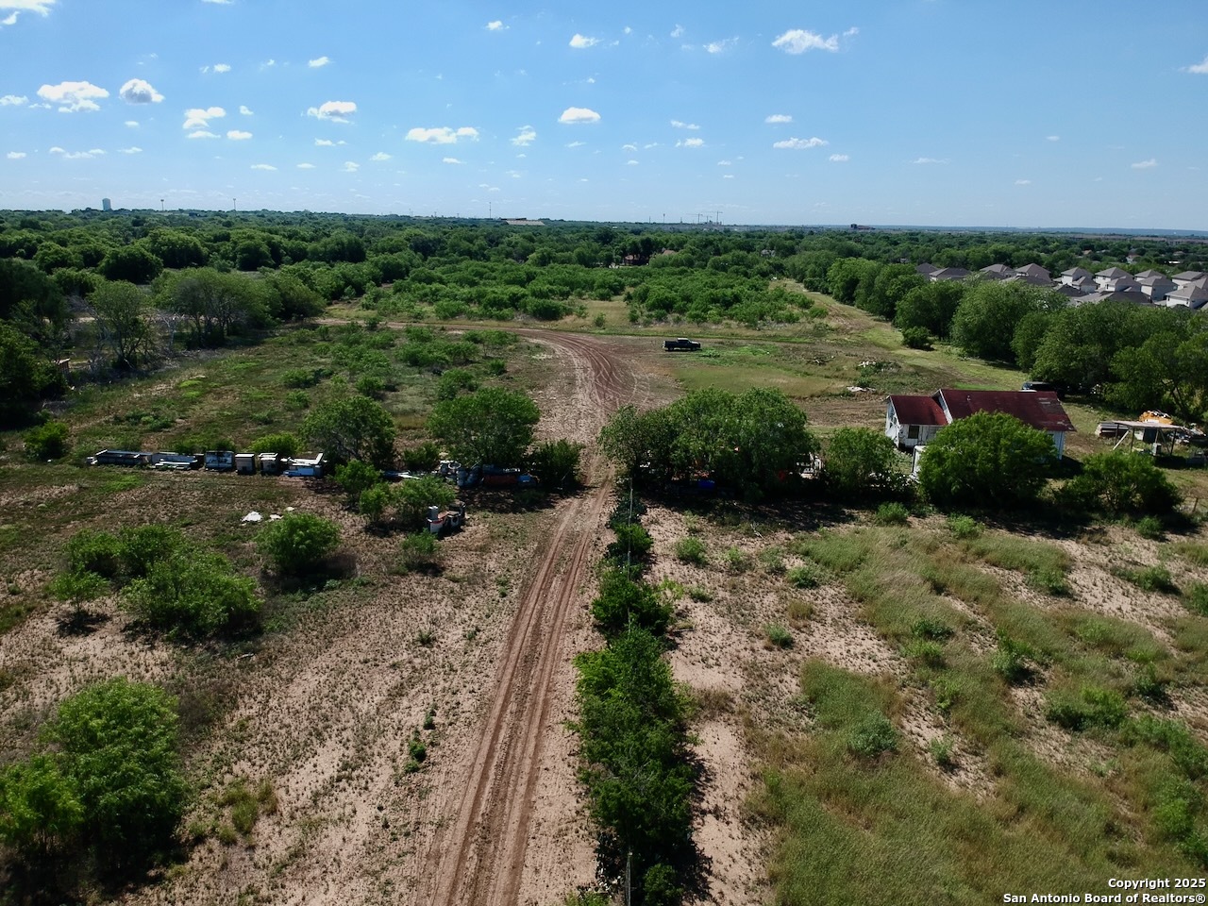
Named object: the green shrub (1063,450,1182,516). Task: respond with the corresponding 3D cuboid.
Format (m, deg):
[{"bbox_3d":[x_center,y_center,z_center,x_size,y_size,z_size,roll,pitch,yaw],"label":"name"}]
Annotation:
[{"bbox_3d":[35.655,1.921,60.244,7.019,4.090,5.966,10,17,31],"label":"green shrub"}]

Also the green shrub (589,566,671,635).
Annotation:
[{"bbox_3d":[1.335,6.971,41.360,3.799,2.902,3.609,2,15,2],"label":"green shrub"}]

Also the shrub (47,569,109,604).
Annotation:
[{"bbox_3d":[-26.244,6.963,43.514,2.589,2.314,2.330,-9,18,-32],"label":"shrub"}]

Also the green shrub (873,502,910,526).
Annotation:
[{"bbox_3d":[18.793,3.946,57.095,2.358,1.236,2.358,6,16,19],"label":"green shrub"}]

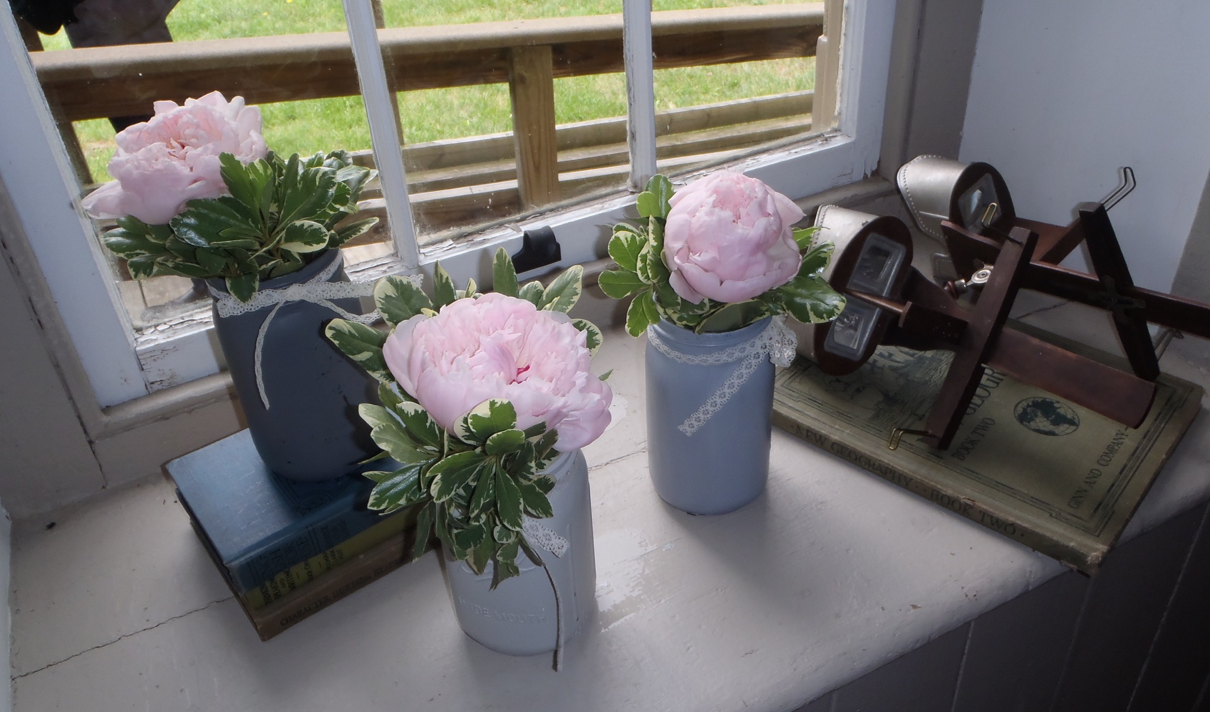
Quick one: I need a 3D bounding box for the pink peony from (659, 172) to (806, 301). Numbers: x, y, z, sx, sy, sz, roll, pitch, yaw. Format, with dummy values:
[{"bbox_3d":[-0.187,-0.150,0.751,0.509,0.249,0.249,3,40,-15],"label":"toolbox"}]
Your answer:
[{"bbox_3d":[0.076,-0.070,0.580,0.085,0.077,0.083,1,34,7],"label":"pink peony"}]

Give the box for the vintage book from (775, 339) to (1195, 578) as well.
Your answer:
[{"bbox_3d":[0.270,0.034,0.729,0.262,0.019,0.209,24,43,35],"label":"vintage book"}]

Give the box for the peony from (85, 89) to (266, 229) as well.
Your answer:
[{"bbox_3d":[-0.224,-0.103,0.510,0.103,0.062,0.092,-18,36,-20],"label":"peony"}]

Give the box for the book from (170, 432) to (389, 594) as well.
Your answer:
[{"bbox_3d":[-0.182,0.073,0.650,0.175,0.025,0.118,-25,39,-28],"label":"book"}]

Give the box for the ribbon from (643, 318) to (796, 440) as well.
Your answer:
[{"bbox_3d":[0.075,0.001,0.629,0.092,0.065,0.080,0,34,7],"label":"ribbon"}]

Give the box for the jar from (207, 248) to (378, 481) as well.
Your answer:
[{"bbox_3d":[-0.189,-0.001,0.610,0.087,0.141,0.087,-16,35,-17],"label":"jar"}]

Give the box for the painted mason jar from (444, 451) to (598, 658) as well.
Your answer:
[{"bbox_3d":[-0.052,0.097,0.565,0.089,0.135,0.089,-3,34,2],"label":"painted mason jar"}]

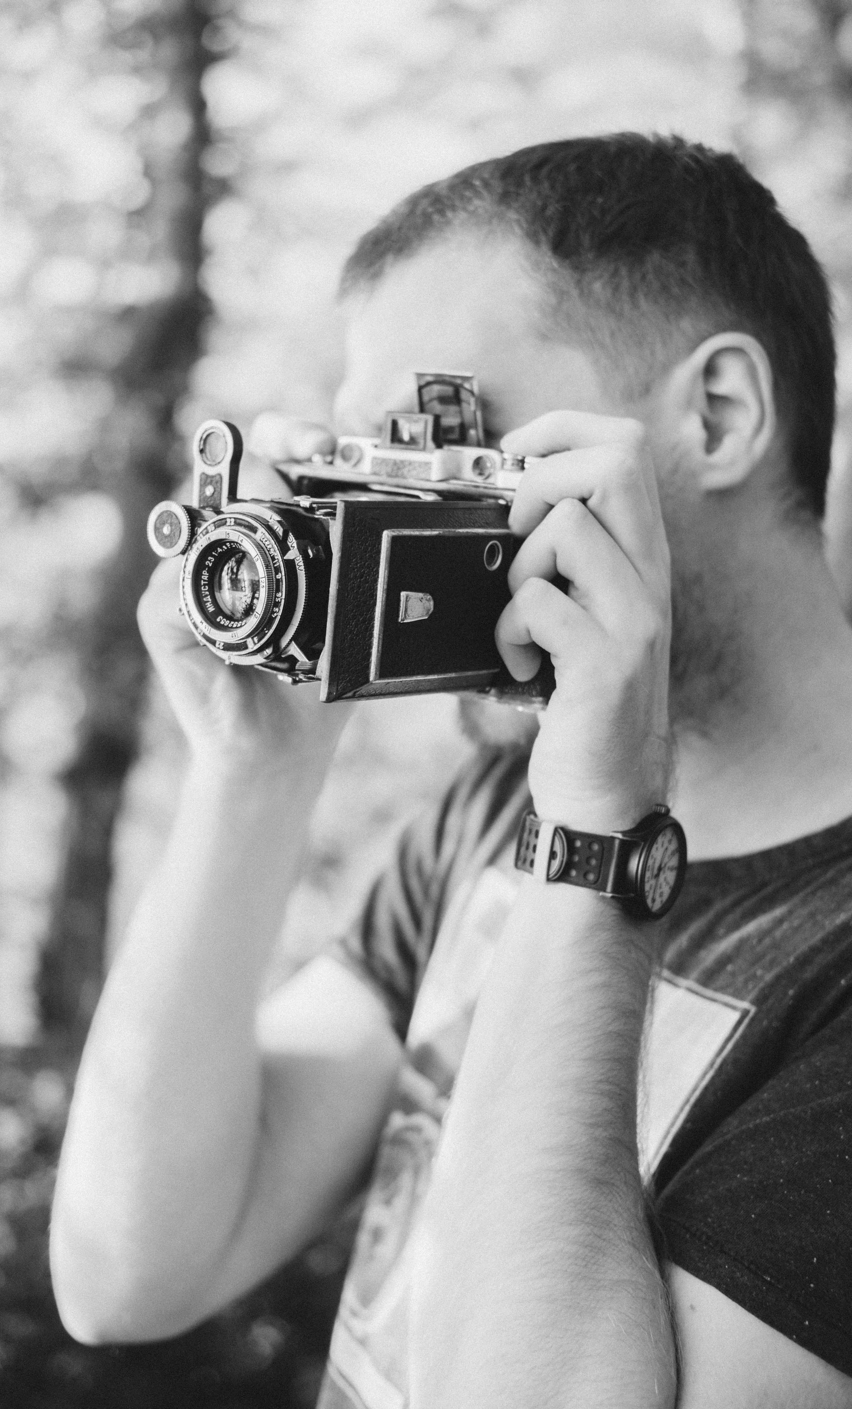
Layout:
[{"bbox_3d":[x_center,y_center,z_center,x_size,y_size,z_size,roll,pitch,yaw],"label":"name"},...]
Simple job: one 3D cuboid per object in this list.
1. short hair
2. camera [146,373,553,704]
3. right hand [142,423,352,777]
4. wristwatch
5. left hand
[{"bbox_3d":[0.068,-0.157,0.880,0.200,0.165,0.165,-8,15,-40],"label":"short hair"},{"bbox_3d":[-0.030,-0.067,0.787,0.153,0.122,0.130,11,10,39],"label":"camera"},{"bbox_3d":[-0.077,-0.048,0.885,0.085,0.150,0.090,10,9,36],"label":"right hand"},{"bbox_3d":[0.064,0.056,0.765,0.050,0.041,0.060,12,-4,22],"label":"wristwatch"},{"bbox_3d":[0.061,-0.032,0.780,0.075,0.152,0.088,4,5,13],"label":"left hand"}]

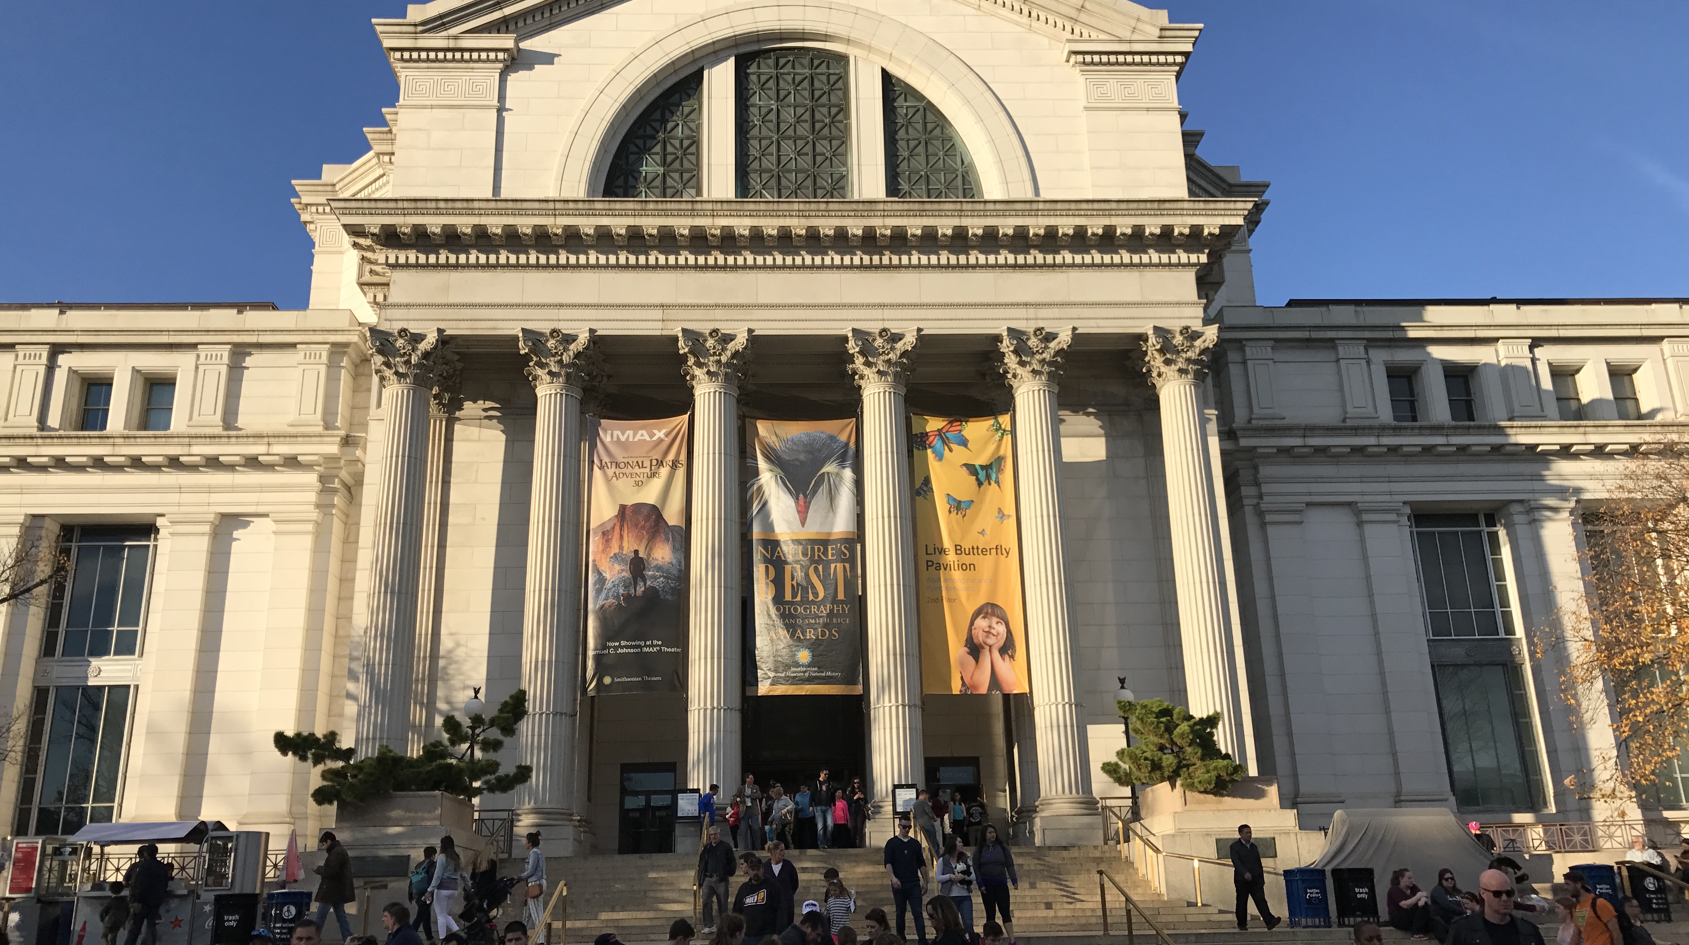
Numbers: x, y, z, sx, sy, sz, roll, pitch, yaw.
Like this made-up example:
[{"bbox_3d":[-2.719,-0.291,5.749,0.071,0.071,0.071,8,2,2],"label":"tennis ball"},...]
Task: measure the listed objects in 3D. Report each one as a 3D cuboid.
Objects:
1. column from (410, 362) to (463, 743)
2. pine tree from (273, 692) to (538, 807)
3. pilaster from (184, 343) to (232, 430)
[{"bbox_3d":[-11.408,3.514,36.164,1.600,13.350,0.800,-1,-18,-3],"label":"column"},{"bbox_3d":[-9.473,5.913,29.410,5.400,2.550,3.200,-1,-18,-3],"label":"pine tree"},{"bbox_3d":[-15.822,-2.092,34.151,0.900,2.300,0.250,-1,-18,-3],"label":"pilaster"}]

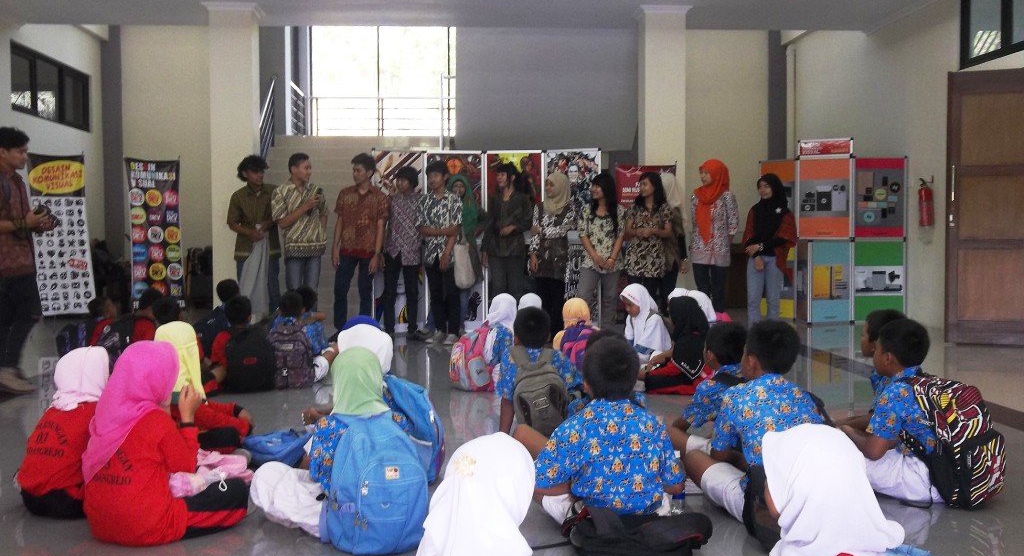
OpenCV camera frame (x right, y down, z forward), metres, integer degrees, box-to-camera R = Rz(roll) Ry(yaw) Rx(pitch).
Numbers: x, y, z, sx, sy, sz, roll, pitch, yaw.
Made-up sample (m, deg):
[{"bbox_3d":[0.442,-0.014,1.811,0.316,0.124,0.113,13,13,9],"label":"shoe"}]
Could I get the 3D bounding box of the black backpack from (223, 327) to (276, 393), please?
[{"bbox_3d":[-1.662,0.502,6.930,0.320,0.420,0.200,-1,2,-23],"label":"black backpack"}]

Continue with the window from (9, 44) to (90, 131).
[{"bbox_3d":[-4.841,-1.983,11.604,0.120,0.665,2.420,0,2,-4],"label":"window"}]

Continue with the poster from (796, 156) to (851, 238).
[{"bbox_3d":[3.344,-0.864,11.750,0.600,0.870,0.030,1,2,23],"label":"poster"}]

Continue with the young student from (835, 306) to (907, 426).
[{"bbox_3d":[1.459,0.451,4.418,0.570,0.660,0.450,1,2,26],"label":"young student"}]

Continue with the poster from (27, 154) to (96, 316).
[{"bbox_3d":[-4.463,-0.422,10.892,0.040,1.620,0.600,-11,-6,42],"label":"poster"}]

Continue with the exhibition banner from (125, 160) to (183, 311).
[{"bbox_3d":[-3.751,-0.457,11.500,0.600,1.600,0.040,-1,-3,-13],"label":"exhibition banner"}]

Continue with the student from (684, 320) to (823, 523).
[{"bbox_3d":[0.873,0.474,3.880,0.480,0.670,0.540,-1,2,-25],"label":"student"}]

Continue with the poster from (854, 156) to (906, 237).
[{"bbox_3d":[3.983,-0.872,11.861,0.600,0.890,0.030,-1,2,-10],"label":"poster"}]

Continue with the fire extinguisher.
[{"bbox_3d":[4.385,-0.802,11.580,0.170,0.510,0.160,0,2,-3],"label":"fire extinguisher"}]

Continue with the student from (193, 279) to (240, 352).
[{"bbox_3d":[-2.262,0.339,8.350,0.500,0.650,0.600,1,2,23],"label":"student"}]

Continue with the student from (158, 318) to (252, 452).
[{"bbox_3d":[-1.392,0.481,4.939,0.460,0.580,0.520,1,3,41],"label":"student"}]

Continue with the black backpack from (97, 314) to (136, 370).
[{"bbox_3d":[-2.597,0.436,7.170,0.300,0.420,0.200,1,3,34],"label":"black backpack"}]

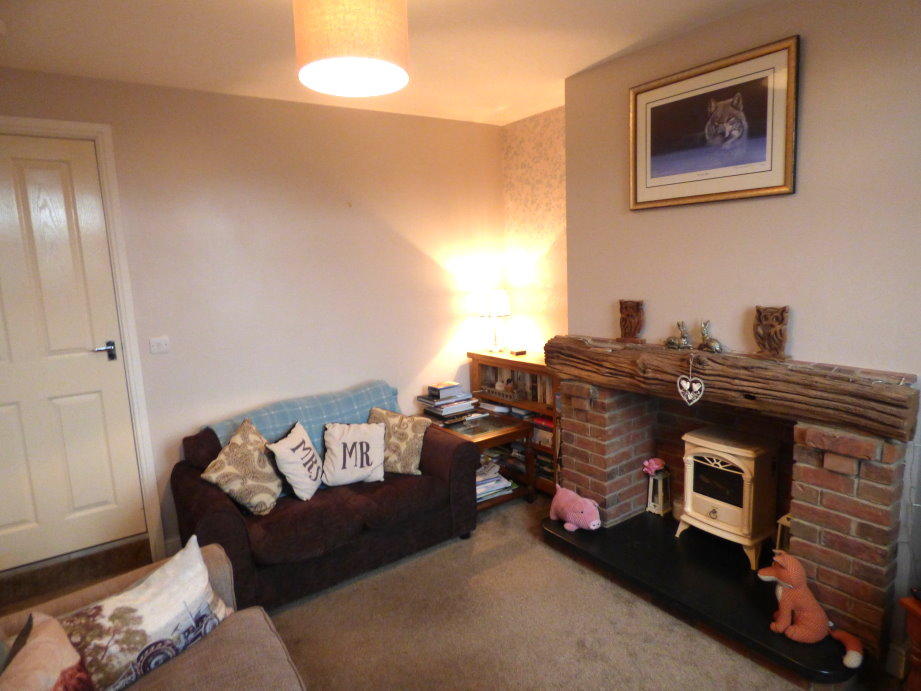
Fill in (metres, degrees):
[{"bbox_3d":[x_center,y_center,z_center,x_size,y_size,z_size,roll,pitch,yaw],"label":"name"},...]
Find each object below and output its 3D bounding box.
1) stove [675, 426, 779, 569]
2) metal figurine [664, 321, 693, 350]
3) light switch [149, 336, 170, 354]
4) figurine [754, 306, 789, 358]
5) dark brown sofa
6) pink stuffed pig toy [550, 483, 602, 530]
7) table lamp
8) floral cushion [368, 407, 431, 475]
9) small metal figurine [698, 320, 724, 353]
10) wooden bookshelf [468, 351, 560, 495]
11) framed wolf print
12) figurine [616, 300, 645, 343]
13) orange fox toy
[{"bbox_3d":[1.285,0.721,2.579,0.240,0.540,0.390,-9,11,-37],"label":"stove"},{"bbox_3d":[1.010,-0.052,2.450,0.052,0.125,0.100,-8,10,-34],"label":"metal figurine"},{"bbox_3d":[-1.568,0.002,2.775,0.088,0.087,0.012,-7,10,-30],"label":"light switch"},{"bbox_3d":[1.246,-0.051,2.123,0.080,0.205,0.108,-8,10,-34],"label":"figurine"},{"bbox_3d":[-0.717,0.732,2.941,1.460,0.815,0.770,-8,10,-34],"label":"dark brown sofa"},{"bbox_3d":[0.641,0.896,2.945,0.145,0.185,0.270,-8,10,-34],"label":"pink stuffed pig toy"},{"bbox_3d":[0.252,-0.180,3.822,0.235,0.450,0.235,-2,8,0],"label":"table lamp"},{"bbox_3d":[-0.365,0.564,3.083,0.360,0.360,0.130,9,-17,-9],"label":"floral cushion"},{"bbox_3d":[1.102,-0.038,2.328,0.050,0.128,0.090,-8,10,-34],"label":"small metal figurine"},{"bbox_3d":[0.457,0.503,3.579,0.300,0.870,0.850,-9,11,-37],"label":"wooden bookshelf"},{"bbox_3d":[1.034,-0.894,2.266,0.030,0.562,0.720,-9,11,-37],"label":"framed wolf print"},{"bbox_3d":[0.857,-0.123,2.676,0.080,0.205,0.108,-8,10,-34],"label":"figurine"},{"bbox_3d":[1.284,0.940,1.960,0.330,0.300,0.190,4,11,36],"label":"orange fox toy"}]

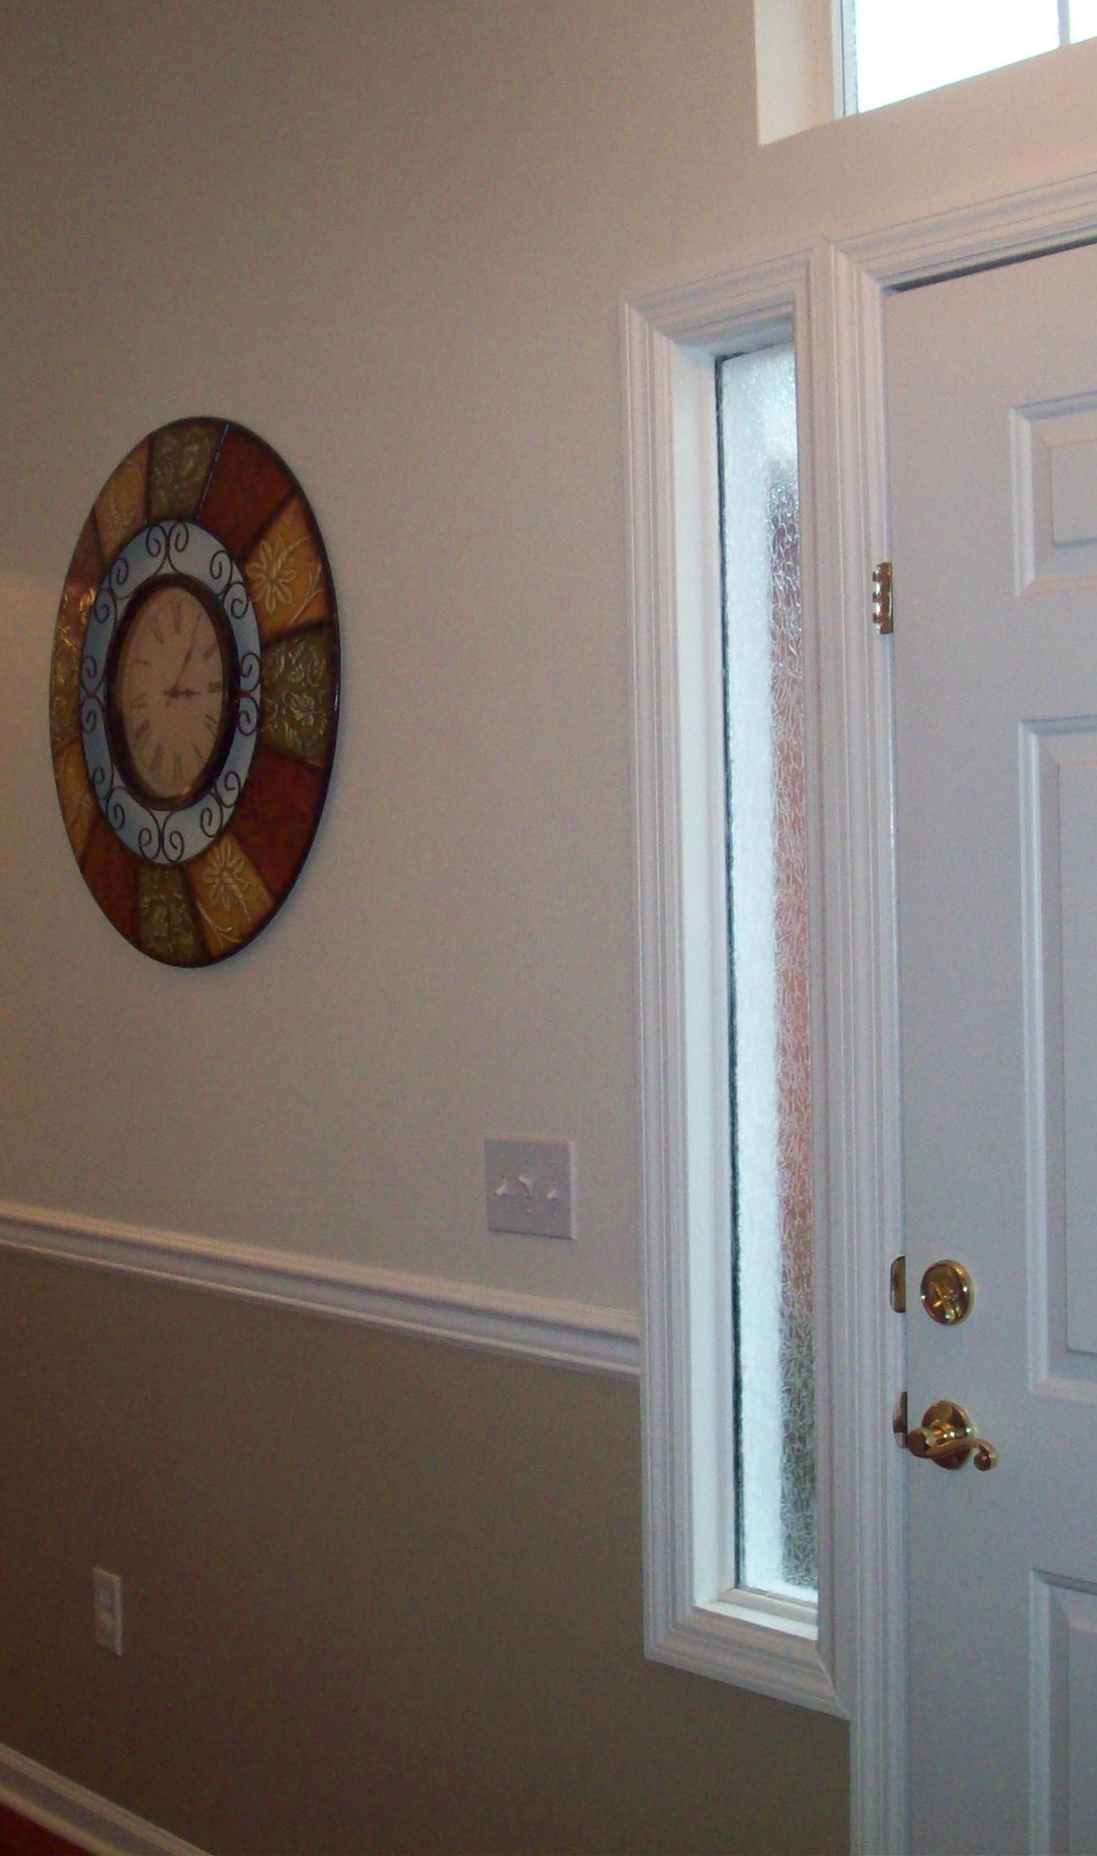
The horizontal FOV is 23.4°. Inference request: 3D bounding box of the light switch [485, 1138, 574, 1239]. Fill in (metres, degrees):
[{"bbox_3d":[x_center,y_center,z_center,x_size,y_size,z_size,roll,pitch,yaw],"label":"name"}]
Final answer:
[{"bbox_3d":[-0.027,0.310,3.159,0.012,0.115,0.165,-2,2,-39],"label":"light switch"}]

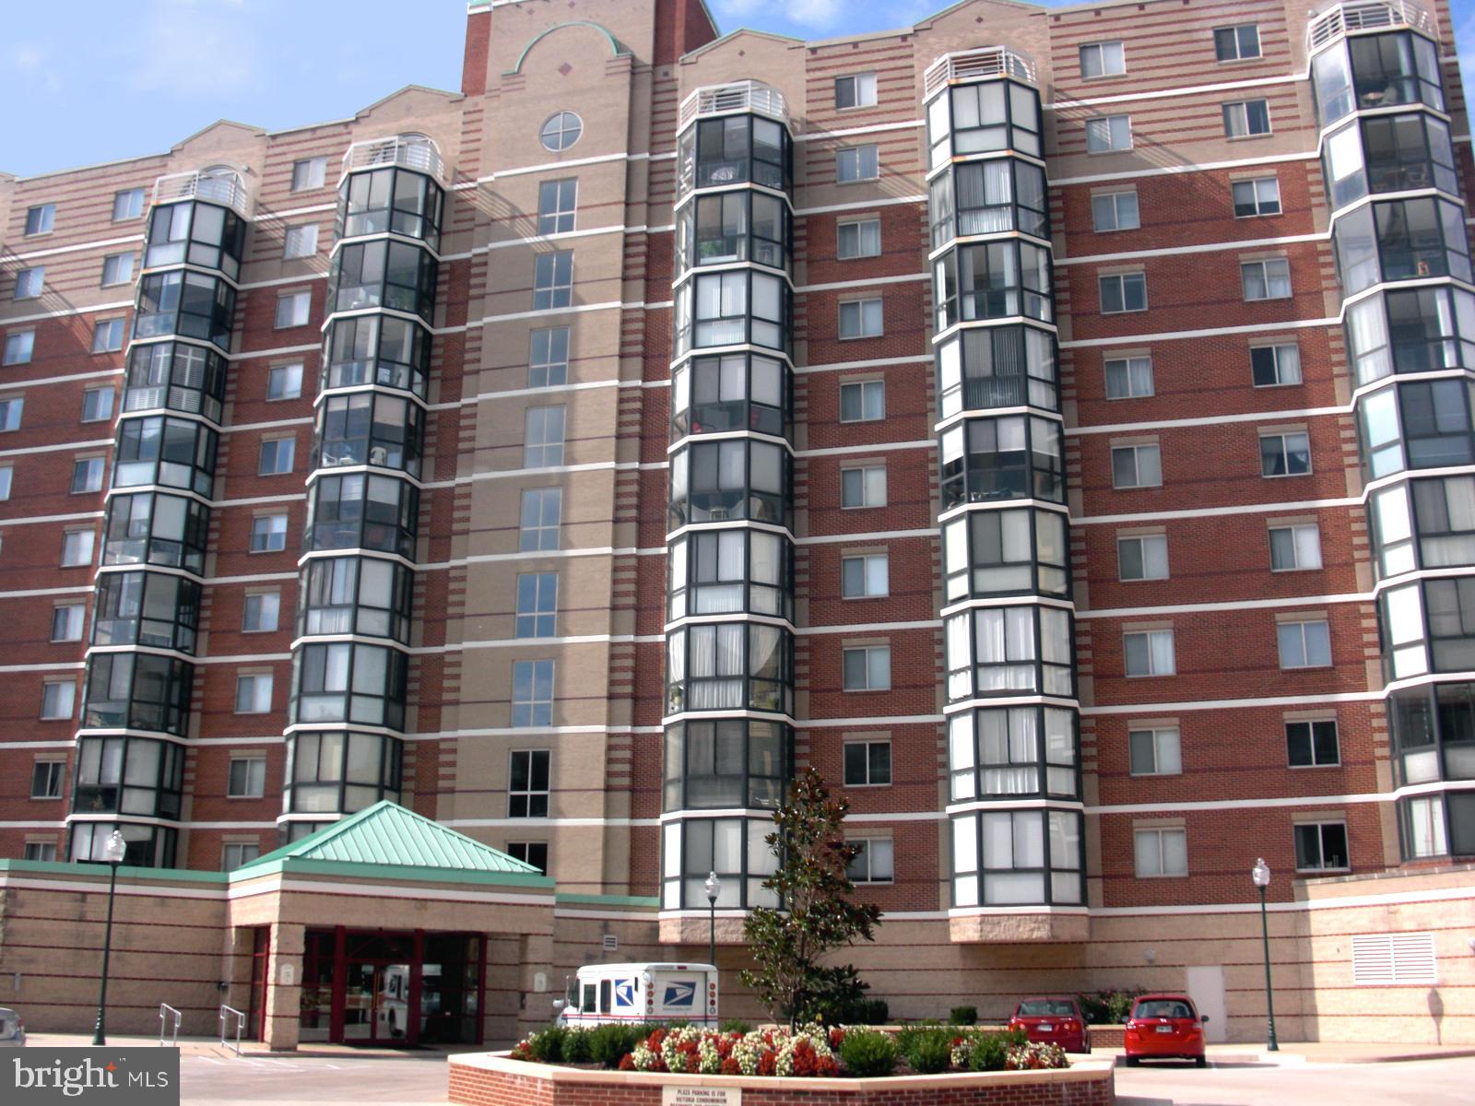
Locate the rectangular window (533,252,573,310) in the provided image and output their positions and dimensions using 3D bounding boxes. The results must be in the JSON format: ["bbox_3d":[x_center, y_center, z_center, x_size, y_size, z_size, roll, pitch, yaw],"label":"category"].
[{"bbox_3d":[-6.141,-9.077,51.092,1.380,2.130,0.130,-4,-17,15],"label":"rectangular window"}]

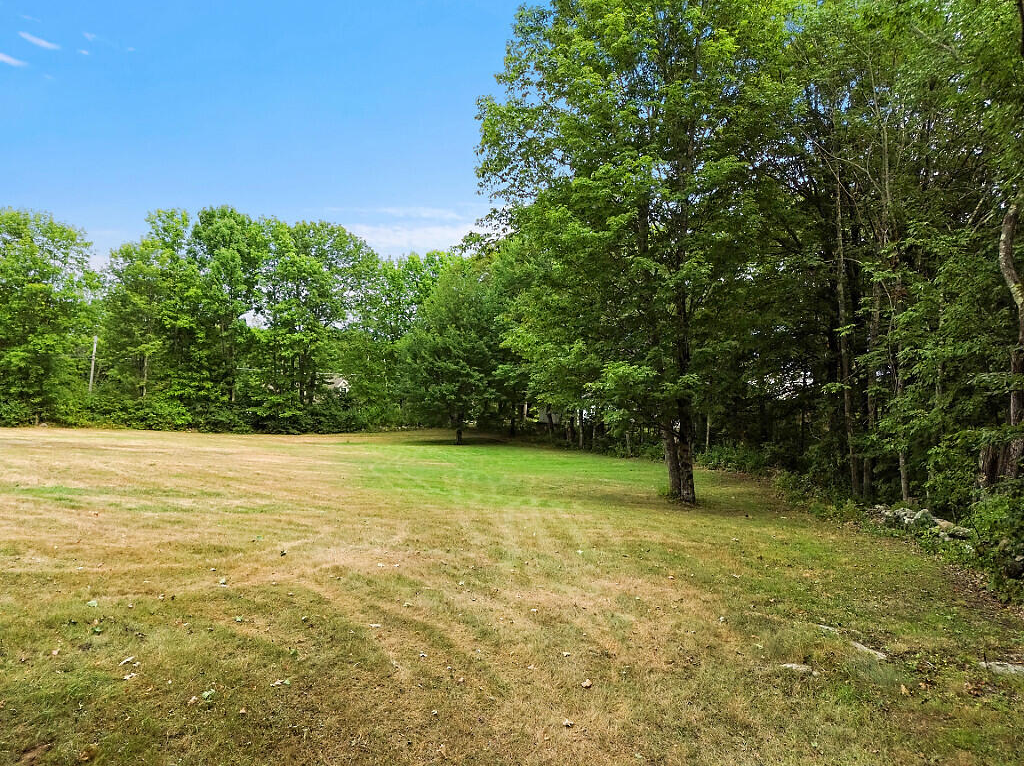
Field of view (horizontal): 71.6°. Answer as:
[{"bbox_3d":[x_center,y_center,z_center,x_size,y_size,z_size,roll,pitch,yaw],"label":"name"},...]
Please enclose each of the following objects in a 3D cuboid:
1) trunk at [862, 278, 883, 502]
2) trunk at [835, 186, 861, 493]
[{"bbox_3d":[5.890,0.106,11.600,0.210,3.660,0.210,3,-1,0],"label":"trunk"},{"bbox_3d":[5.481,-0.743,11.600,0.220,5.160,0.220,-3,-1,0],"label":"trunk"}]

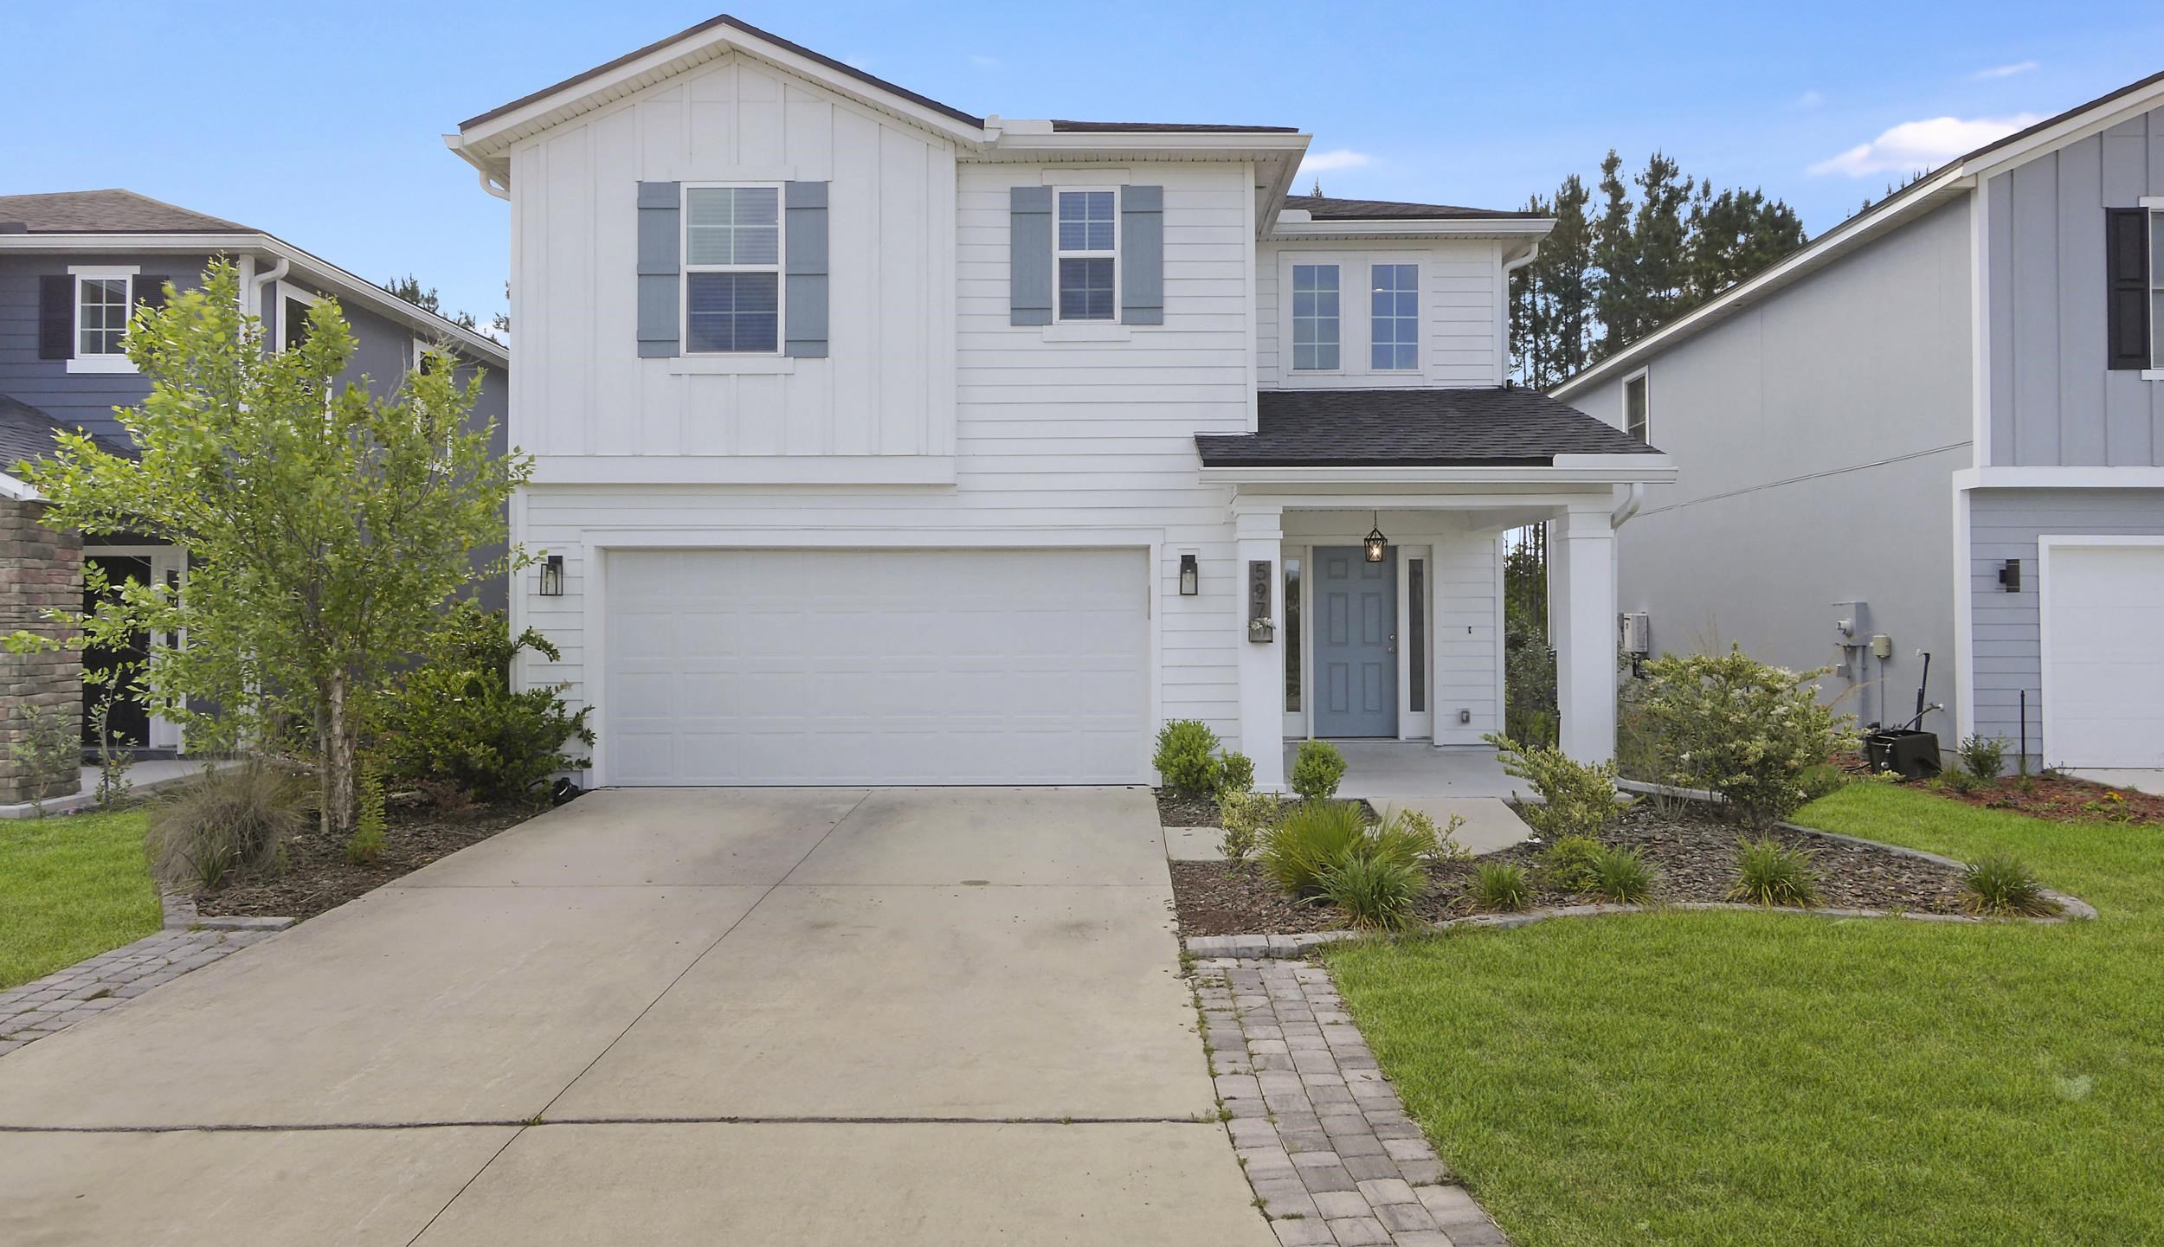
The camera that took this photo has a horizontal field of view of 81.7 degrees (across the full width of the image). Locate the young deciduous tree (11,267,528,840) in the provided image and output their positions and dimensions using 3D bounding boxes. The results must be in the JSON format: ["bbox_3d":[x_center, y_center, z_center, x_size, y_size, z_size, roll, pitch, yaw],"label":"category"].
[{"bbox_3d":[-5.876,-0.575,9.100,3.692,4.153,3.300,0,0,0],"label":"young deciduous tree"}]

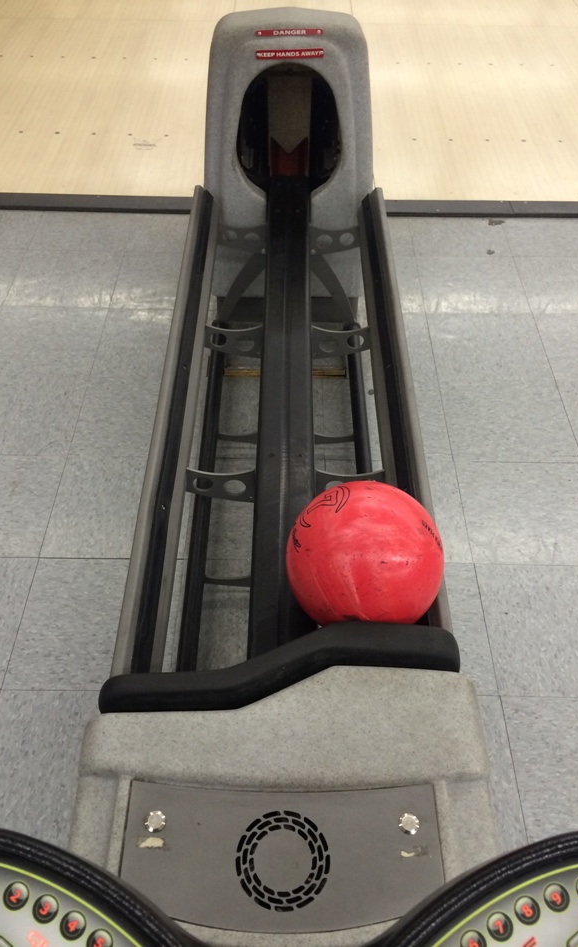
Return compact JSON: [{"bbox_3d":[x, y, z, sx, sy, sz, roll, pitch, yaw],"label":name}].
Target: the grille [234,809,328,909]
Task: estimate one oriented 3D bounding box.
[{"bbox_3d":[-0.006,0.420,0.890,0.102,0.006,0.102,1,51,0],"label":"grille"}]

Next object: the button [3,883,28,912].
[{"bbox_3d":[-0.162,0.251,0.487,0.015,0.004,0.015,0,58,0],"label":"button"}]

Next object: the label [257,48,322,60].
[{"bbox_3d":[0.002,-0.933,1.828,0.151,0.018,0.003,1,40,0],"label":"label"}]

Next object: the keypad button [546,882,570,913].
[{"bbox_3d":[0.167,0.264,0.509,0.016,0.004,0.016,1,59,0],"label":"keypad button"}]

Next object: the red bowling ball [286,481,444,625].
[{"bbox_3d":[0.105,0.118,1.149,0.216,0.216,0.216,0,46,0],"label":"red bowling ball"}]

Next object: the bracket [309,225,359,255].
[{"bbox_3d":[0.110,-0.561,1.974,0.120,0.081,0.006,1,46,0],"label":"bracket"}]

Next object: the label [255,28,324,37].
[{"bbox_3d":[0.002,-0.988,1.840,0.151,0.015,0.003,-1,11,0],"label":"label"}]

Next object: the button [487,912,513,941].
[{"bbox_3d":[0.124,0.266,0.481,0.015,0.004,0.015,0,58,0],"label":"button"}]

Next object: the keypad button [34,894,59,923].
[{"bbox_3d":[-0.143,0.257,0.484,0.015,0.004,0.015,0,58,0],"label":"keypad button"}]

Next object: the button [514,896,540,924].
[{"bbox_3d":[0.147,0.270,0.506,0.016,0.004,0.016,1,59,0],"label":"button"}]

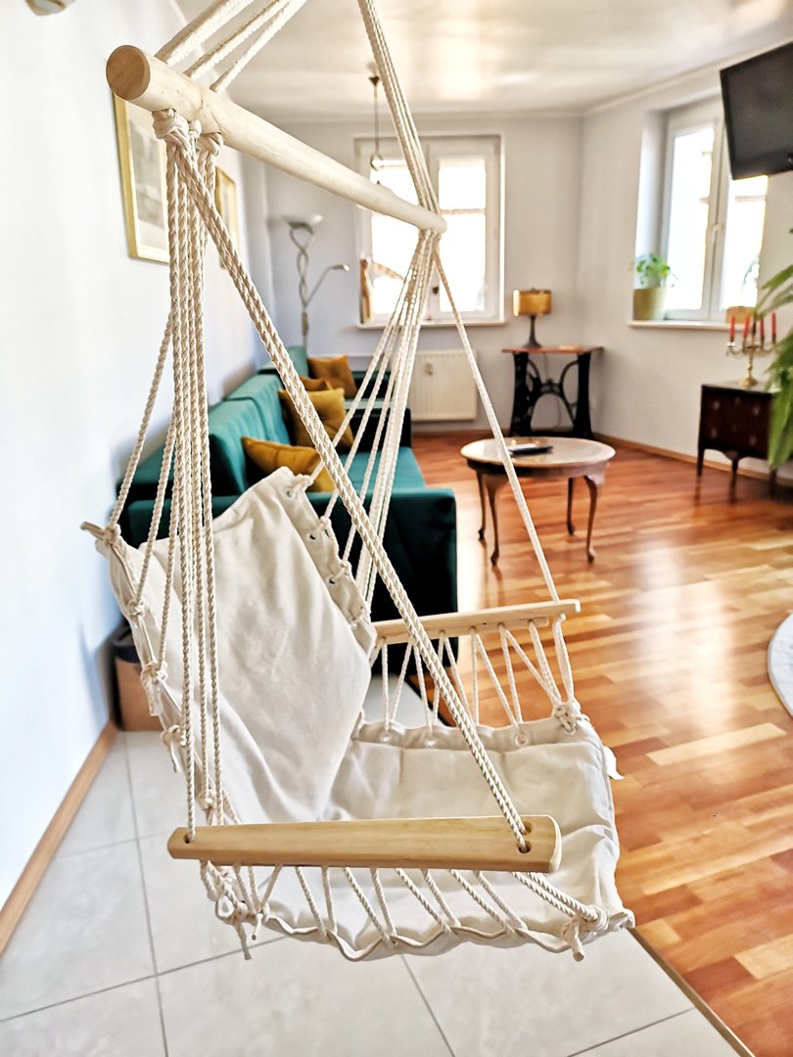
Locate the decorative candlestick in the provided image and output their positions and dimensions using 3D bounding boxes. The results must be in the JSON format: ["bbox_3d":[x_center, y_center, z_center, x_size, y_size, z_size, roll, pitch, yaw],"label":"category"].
[{"bbox_3d":[2.191,-1.117,5.128,0.312,0.444,0.292,4,17,19],"label":"decorative candlestick"}]

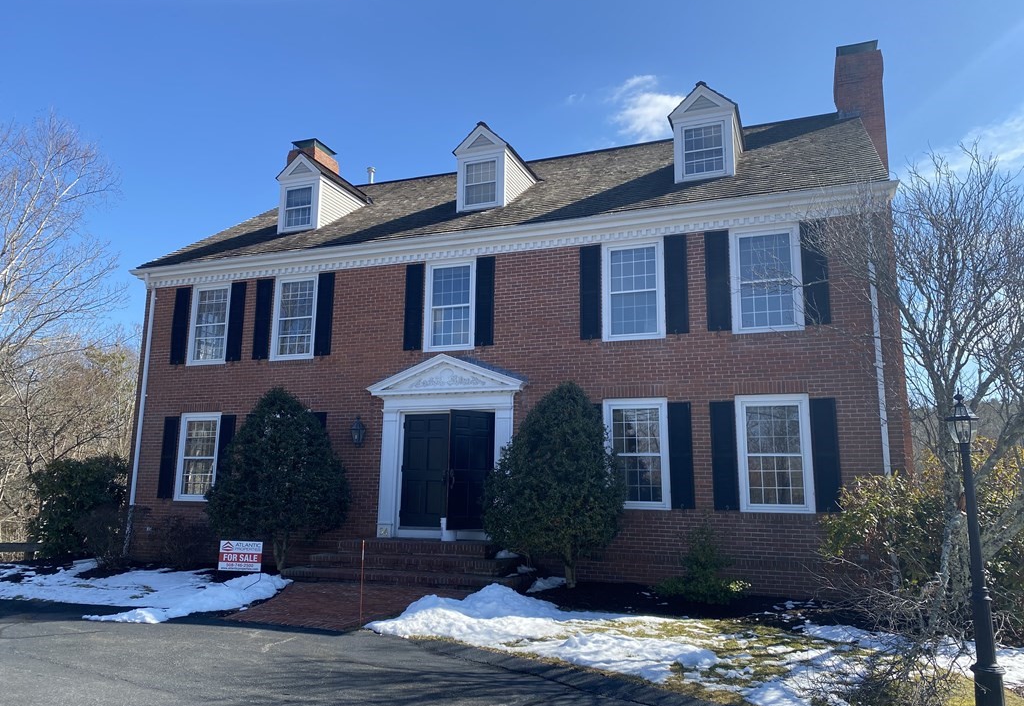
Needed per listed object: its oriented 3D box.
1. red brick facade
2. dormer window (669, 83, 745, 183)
[{"bbox_3d":[-1.156,1.116,14.294,15.030,5.920,0.400,-3,-11,20],"label":"red brick facade"},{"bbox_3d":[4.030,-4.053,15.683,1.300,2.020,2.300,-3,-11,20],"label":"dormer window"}]

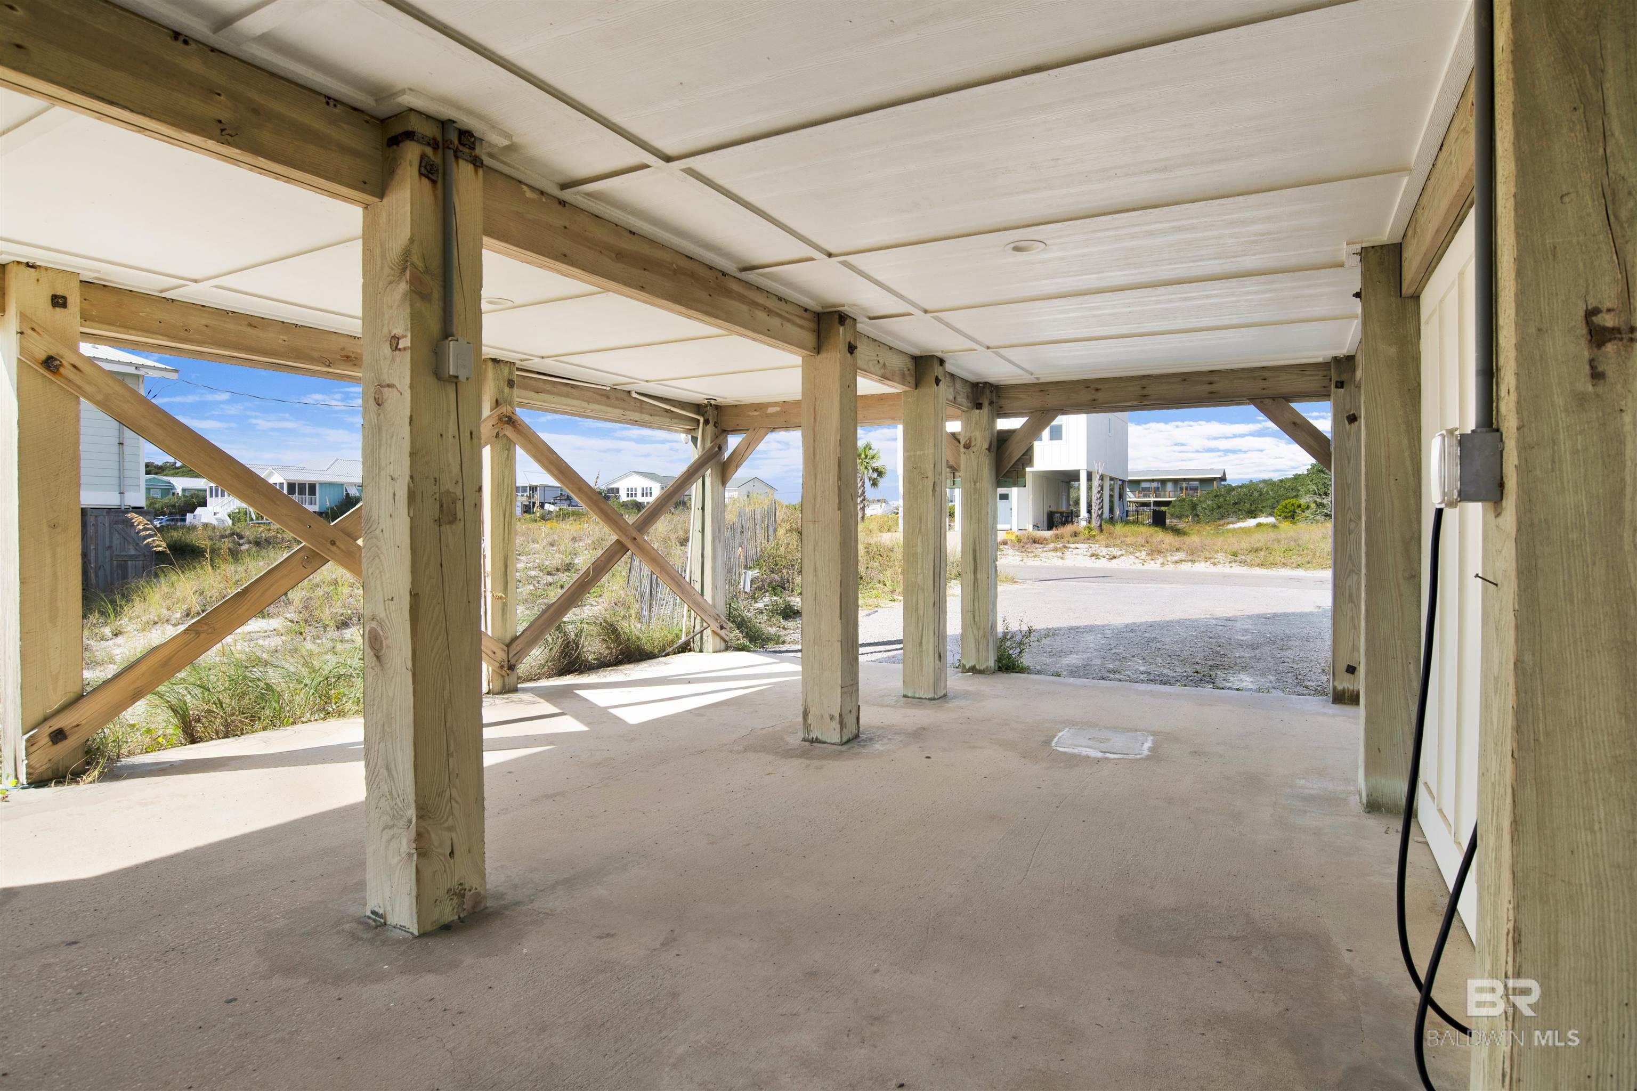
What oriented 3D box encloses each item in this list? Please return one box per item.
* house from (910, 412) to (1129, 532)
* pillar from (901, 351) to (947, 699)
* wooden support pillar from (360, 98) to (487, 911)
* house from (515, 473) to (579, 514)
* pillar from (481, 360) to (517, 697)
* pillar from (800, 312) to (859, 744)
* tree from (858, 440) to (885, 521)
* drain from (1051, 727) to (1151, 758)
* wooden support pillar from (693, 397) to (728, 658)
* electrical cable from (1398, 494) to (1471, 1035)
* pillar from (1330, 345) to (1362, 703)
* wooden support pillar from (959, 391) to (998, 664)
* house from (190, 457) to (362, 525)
[{"bbox_3d":[11.333,-5.618,46.143,9.900,9.500,11.000,1,1,30],"label":"house"},{"bbox_3d":[0.873,-0.131,6.694,0.270,2.745,0.270,1,1,29],"label":"pillar"},{"bbox_3d":[-1.399,-0.064,2.901,0.270,2.745,0.270,1,1,29],"label":"wooden support pillar"},{"bbox_3d":[-40.000,-7.600,119.000,12.000,6.200,10.000,1,1,29],"label":"house"},{"bbox_3d":[-2.701,-0.140,6.813,0.272,2.738,0.272,1,1,30],"label":"pillar"},{"bbox_3d":[0.083,-0.114,5.350,0.272,2.738,0.272,1,1,30],"label":"pillar"},{"bbox_3d":[2.500,-3.750,48.000,2.900,4.950,2.900,0,1,0],"label":"tree"},{"bbox_3d":[1.847,1.279,5.298,0.551,0.025,0.594,1,1,29],"label":"drain"},{"bbox_3d":[-1.218,-0.184,9.151,0.272,2.738,0.272,1,1,30],"label":"wooden support pillar"},{"bbox_3d":[1.001,0.385,1.330,0.120,0.880,0.120,1,1,30],"label":"electrical cable"},{"bbox_3d":[4.259,-0.119,6.541,0.270,2.745,0.270,1,1,29],"label":"pillar"},{"bbox_3d":[1.559,-0.162,7.912,0.272,2.738,0.272,1,1,30],"label":"wooden support pillar"},{"bbox_3d":[-46.800,-4.750,74.000,14.000,6.100,12.000,1,1,29],"label":"house"}]

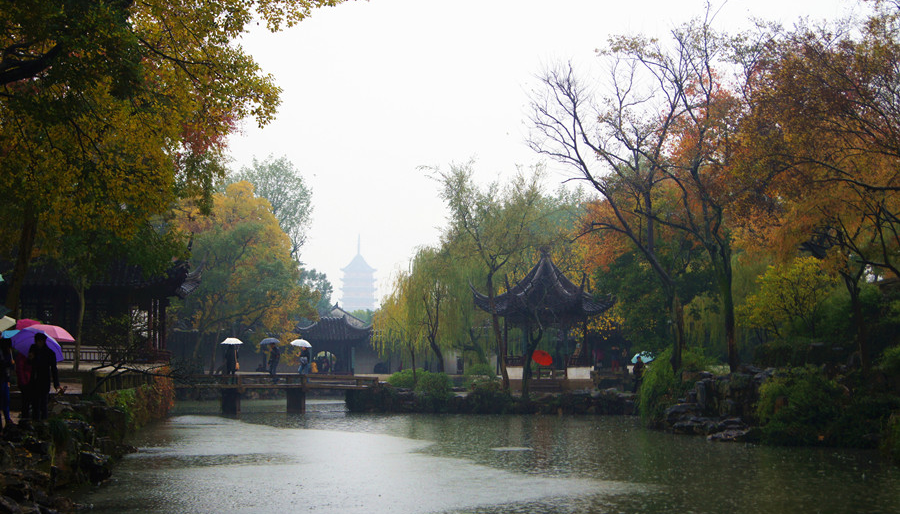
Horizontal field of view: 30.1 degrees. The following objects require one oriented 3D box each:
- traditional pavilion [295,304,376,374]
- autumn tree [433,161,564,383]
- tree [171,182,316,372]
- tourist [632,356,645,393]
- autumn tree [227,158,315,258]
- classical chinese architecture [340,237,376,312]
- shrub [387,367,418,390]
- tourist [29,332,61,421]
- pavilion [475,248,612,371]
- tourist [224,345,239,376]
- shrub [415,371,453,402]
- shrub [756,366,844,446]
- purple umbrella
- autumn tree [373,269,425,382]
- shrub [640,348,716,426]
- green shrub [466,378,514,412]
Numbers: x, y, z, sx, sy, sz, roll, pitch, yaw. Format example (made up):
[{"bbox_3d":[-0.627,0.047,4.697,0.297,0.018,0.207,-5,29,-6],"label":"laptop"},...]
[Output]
[{"bbox_3d":[-7.733,5.605,113.000,5.540,4.800,4.200,0,-3,-9],"label":"traditional pavilion"},{"bbox_3d":[2.053,0.812,75.500,6.050,10.330,5.600,0,-3,0],"label":"autumn tree"},{"bbox_3d":[-12.095,1.289,98.000,8.550,11.300,8.500,0,-3,0],"label":"tree"},{"bbox_3d":[8.204,5.146,72.825,0.400,1.672,0.550,-3,-4,41],"label":"tourist"},{"bbox_3d":[-14.722,0.124,138.000,7.090,17.160,7.200,0,-3,0],"label":"autumn tree"},{"bbox_3d":[-57.441,23.152,1050.387,30.000,74.732,30.000,0,-3,0],"label":"classical chinese architecture"},{"bbox_3d":[-2.174,5.469,75.000,1.340,0.940,1.300,0,-3,0],"label":"shrub"},{"bbox_3d":[-7.857,2.324,32.420,0.580,1.720,0.380,0,-3,-6],"label":"tourist"},{"bbox_3d":[4.387,2.792,78.500,6.660,6.380,6.000,0,-3,0],"label":"pavilion"},{"bbox_3d":[-9.141,4.497,70.000,0.590,1.670,0.400,0,-3,6],"label":"tourist"},{"bbox_3d":[-0.693,5.462,70.303,1.601,1.383,1.450,0,-3,0],"label":"shrub"},{"bbox_3d":[10.160,4.333,48.500,2.550,2.320,2.300,0,-3,0],"label":"shrub"},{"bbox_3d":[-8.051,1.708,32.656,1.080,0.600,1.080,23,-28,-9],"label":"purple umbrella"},{"bbox_3d":[-2.129,3.111,73.442,2.500,5.044,2.400,0,-3,0],"label":"autumn tree"},{"bbox_3d":[7.932,4.496,58.339,2.727,2.747,2.200,0,-3,0],"label":"shrub"},{"bbox_3d":[1.636,5.745,69.285,1.911,1.424,1.600,0,-3,0],"label":"green shrub"}]

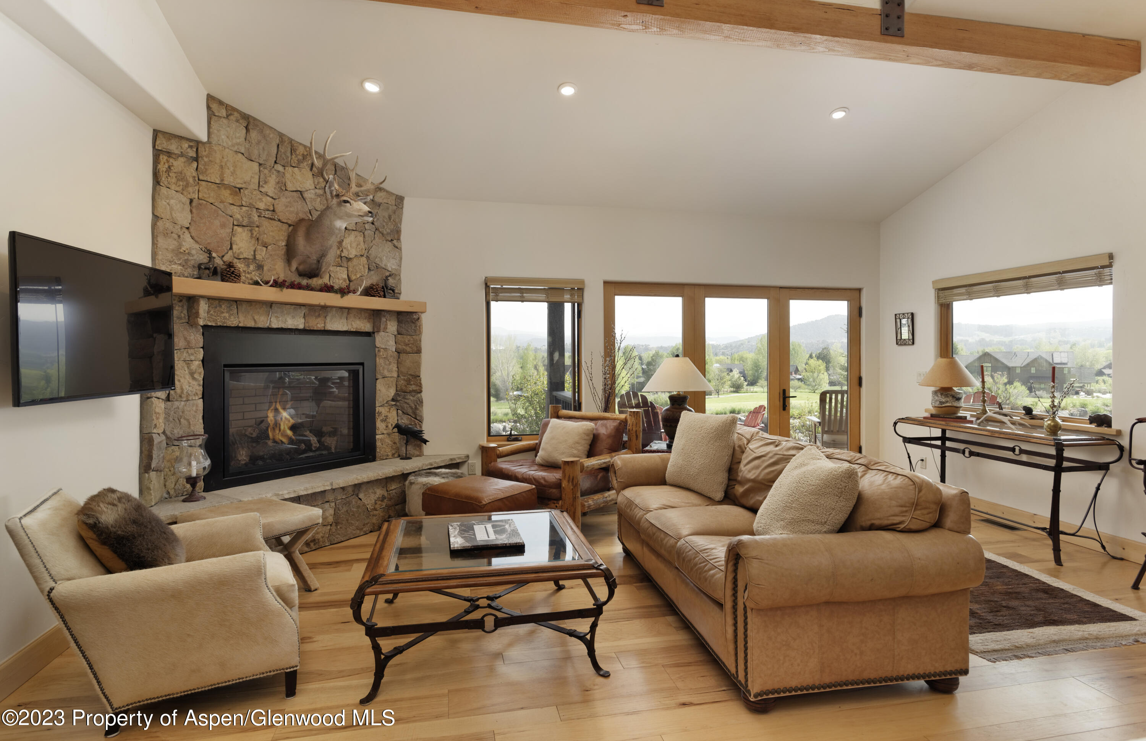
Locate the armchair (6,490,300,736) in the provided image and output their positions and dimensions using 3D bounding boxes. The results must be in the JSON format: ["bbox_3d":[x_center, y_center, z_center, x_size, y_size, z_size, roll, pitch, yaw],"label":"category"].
[{"bbox_3d":[-1.680,0.908,2.542,0.930,0.840,0.740,-1,2,-27],"label":"armchair"}]

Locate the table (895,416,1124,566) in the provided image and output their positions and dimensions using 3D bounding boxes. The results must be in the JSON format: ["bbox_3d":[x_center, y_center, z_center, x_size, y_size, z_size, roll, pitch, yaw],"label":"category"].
[{"bbox_3d":[3.268,0.851,4.718,0.510,0.810,1.530,-1,1,-13],"label":"table"}]

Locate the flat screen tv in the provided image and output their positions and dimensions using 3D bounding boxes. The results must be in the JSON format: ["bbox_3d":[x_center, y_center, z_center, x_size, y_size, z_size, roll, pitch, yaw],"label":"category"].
[{"bbox_3d":[-2.136,-0.199,2.768,0.050,0.645,1.120,0,1,-8],"label":"flat screen tv"}]

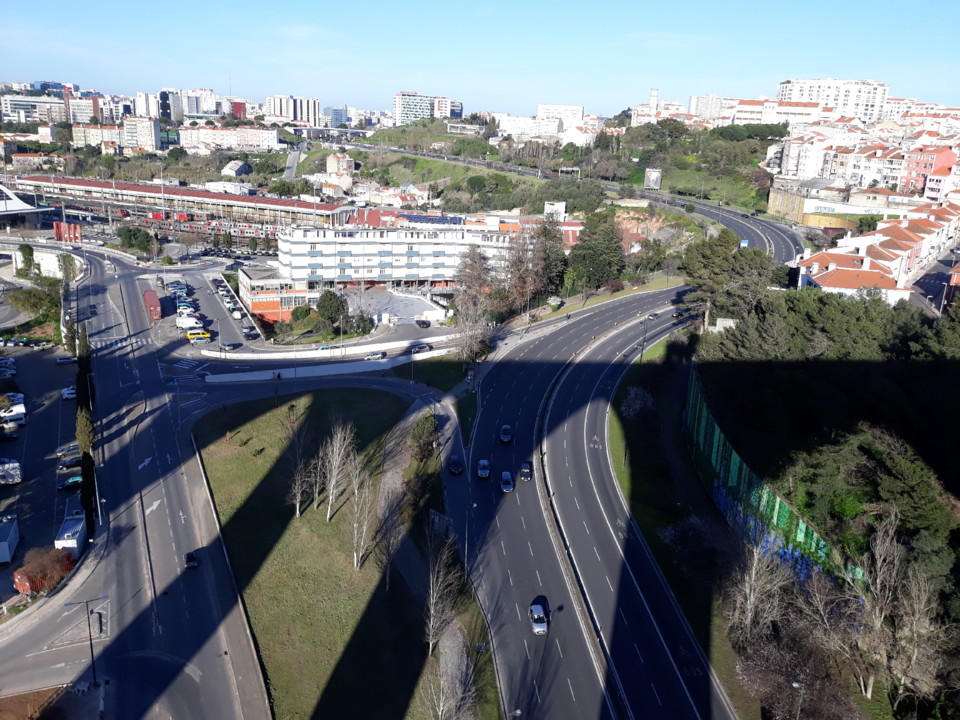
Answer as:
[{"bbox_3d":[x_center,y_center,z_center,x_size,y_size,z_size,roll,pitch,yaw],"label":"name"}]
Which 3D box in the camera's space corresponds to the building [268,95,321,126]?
[{"bbox_3d":[-224.004,-301.776,905.000,60.000,33.000,18.000,-3,18,-17],"label":"building"}]

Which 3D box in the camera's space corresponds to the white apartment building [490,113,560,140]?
[{"bbox_3d":[39.775,-203.221,655.000,58.000,23.000,15.000,5,18,8],"label":"white apartment building"}]

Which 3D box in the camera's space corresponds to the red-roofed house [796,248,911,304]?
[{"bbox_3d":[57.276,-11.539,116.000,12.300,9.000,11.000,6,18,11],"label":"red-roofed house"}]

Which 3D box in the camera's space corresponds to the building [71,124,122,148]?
[{"bbox_3d":[-294.930,-173.910,584.140,38.000,16.510,12.000,2,16,0],"label":"building"}]

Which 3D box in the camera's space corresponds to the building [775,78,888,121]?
[{"bbox_3d":[272.255,-198.405,582.000,78.000,36.000,30.000,12,20,28],"label":"building"}]

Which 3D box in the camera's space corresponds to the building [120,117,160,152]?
[{"bbox_3d":[-282.624,-187.709,624.000,24.000,28.000,13.000,1,18,-4],"label":"building"}]

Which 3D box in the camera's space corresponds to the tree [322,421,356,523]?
[{"bbox_3d":[-19.140,15.260,102.010,4.490,14.510,4.490,2,16,0],"label":"tree"}]

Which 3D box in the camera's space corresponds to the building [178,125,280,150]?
[{"bbox_3d":[-195.692,-174.623,588.000,73.000,17.000,12.000,-1,18,-11],"label":"building"}]

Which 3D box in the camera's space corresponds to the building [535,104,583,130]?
[{"bbox_3d":[83.630,-249.840,778.200,48.000,27.880,16.000,6,16,12],"label":"building"}]

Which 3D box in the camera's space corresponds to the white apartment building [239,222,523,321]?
[{"bbox_3d":[-25.970,-25.030,206.400,74.000,23.400,22.000,-2,17,-14],"label":"white apartment building"}]

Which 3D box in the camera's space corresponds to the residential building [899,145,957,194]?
[{"bbox_3d":[173.000,-73.688,290.000,11.000,18.000,14.000,-3,18,-17],"label":"residential building"}]

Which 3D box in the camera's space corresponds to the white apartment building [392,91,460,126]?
[{"bbox_3d":[-59.389,-279.972,835.000,68.000,35.000,20.000,-11,22,-35],"label":"white apartment building"}]

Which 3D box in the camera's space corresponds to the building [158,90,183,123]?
[{"bbox_3d":[-333.170,-273.710,810.770,13.000,34.590,22.000,5,16,8],"label":"building"}]

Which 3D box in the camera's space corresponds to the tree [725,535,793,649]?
[{"bbox_3d":[30.160,25.330,81.100,6.100,13.400,6.000,2,16,0],"label":"tree"}]

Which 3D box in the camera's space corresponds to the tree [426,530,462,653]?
[{"bbox_3d":[-3.820,24.550,78.350,3.860,14.500,3.860,2,16,0],"label":"tree"}]

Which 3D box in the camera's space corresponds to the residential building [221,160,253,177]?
[{"bbox_3d":[-142.180,-111.140,437.590,10.000,8.320,16.000,8,17,17],"label":"residential building"}]

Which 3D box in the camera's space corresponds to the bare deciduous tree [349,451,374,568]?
[{"bbox_3d":[-14.510,18.730,91.690,3.090,15.490,3.090,2,16,0],"label":"bare deciduous tree"}]

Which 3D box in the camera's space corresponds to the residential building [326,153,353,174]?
[{"bbox_3d":[-84.490,-118.700,452.610,8.600,12.230,13.000,13,19,33],"label":"residential building"}]

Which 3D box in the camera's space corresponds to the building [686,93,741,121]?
[{"bbox_3d":[240.572,-257.686,770.000,48.000,27.000,15.000,6,18,12],"label":"building"}]

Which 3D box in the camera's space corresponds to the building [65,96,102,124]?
[{"bbox_3d":[-385.179,-241.676,728.000,25.000,26.000,15.000,0,18,-8],"label":"building"}]

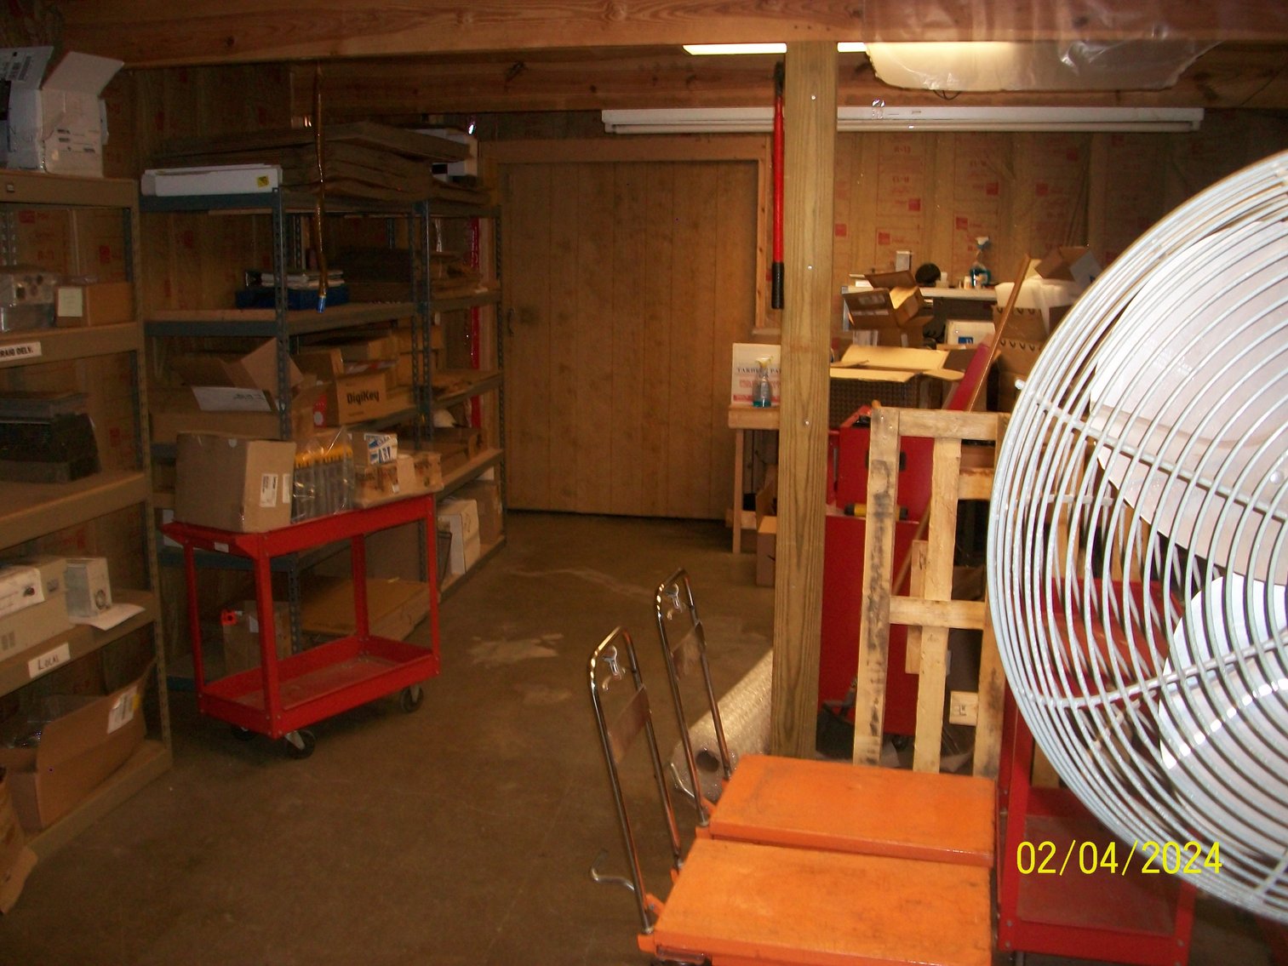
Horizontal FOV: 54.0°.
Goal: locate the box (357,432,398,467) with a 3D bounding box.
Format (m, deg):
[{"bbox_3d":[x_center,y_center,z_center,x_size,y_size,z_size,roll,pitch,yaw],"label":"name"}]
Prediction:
[{"bbox_3d":[-0.931,-0.117,4.375,0.082,0.100,0.130,8,13,37],"label":"box"}]

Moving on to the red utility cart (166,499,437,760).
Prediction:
[{"bbox_3d":[-1.132,0.464,4.311,0.390,0.780,0.830,7,12,33],"label":"red utility cart"}]

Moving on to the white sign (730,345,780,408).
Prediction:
[{"bbox_3d":[0.679,-0.602,6.970,0.380,0.335,0.020,3,7,12],"label":"white sign"}]

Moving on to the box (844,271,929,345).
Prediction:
[{"bbox_3d":[1.114,-0.822,5.845,0.380,0.330,0.320,2,10,9],"label":"box"}]

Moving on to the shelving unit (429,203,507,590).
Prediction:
[{"bbox_3d":[-1.186,-0.465,6.454,0.620,1.840,1.260,2,10,9],"label":"shelving unit"}]

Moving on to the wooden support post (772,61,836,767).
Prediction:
[{"bbox_3d":[0.469,-0.139,3.712,0.140,2.188,0.140,2,10,9],"label":"wooden support post"}]

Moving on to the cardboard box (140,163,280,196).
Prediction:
[{"bbox_3d":[-1.429,-1.021,4.283,0.475,0.090,0.180,2,10,9],"label":"cardboard box"}]

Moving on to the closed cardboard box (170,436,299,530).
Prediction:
[{"bbox_3d":[-1.308,-0.002,4.048,0.293,0.279,0.210,6,3,27],"label":"closed cardboard box"}]

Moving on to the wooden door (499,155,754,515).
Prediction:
[{"bbox_3d":[-0.090,-0.853,7.689,1.536,2.138,0.050,2,10,9],"label":"wooden door"}]

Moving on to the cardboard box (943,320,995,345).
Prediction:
[{"bbox_3d":[1.527,-0.712,5.951,0.245,0.120,0.200,2,10,9],"label":"cardboard box"}]

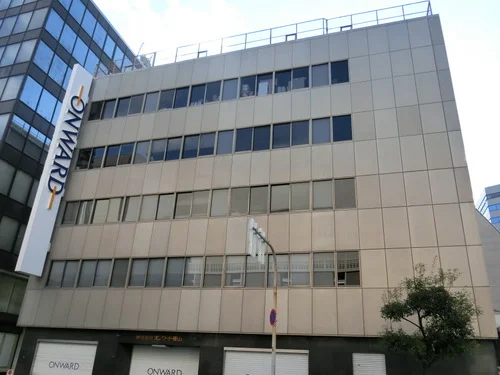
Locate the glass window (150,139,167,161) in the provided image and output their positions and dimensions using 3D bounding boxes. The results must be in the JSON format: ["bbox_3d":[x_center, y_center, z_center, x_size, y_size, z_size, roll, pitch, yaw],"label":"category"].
[{"bbox_3d":[-5.497,-2.235,25.185,1.012,1.573,0.100,-5,-24,17],"label":"glass window"}]

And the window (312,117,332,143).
[{"bbox_3d":[3.600,-2.809,20.962,0.927,1.442,0.100,-5,-25,18],"label":"window"}]

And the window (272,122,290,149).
[{"bbox_3d":[1.606,-2.623,21.276,0.935,1.445,0.090,-5,-25,18],"label":"window"}]

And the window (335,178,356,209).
[{"bbox_3d":[4.384,0.310,19.214,0.927,1.442,0.100,-5,-25,18],"label":"window"}]

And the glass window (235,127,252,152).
[{"bbox_3d":[-0.315,-2.539,22.062,0.892,1.421,0.100,-5,-26,18],"label":"glass window"}]

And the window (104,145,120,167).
[{"bbox_3d":[-8.551,-1.975,26.144,1.012,1.573,0.100,-5,-24,17],"label":"window"}]

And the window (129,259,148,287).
[{"bbox_3d":[-5.688,4.336,21.371,0.950,1.470,0.100,-5,-25,18],"label":"window"}]

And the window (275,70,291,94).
[{"bbox_3d":[1.820,-5.937,23.461,0.950,1.470,0.100,-5,-25,18],"label":"window"}]

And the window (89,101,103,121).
[{"bbox_3d":[-9.706,-4.729,26.233,0.879,1.417,0.100,-5,-25,18],"label":"window"}]

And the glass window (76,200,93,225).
[{"bbox_3d":[-9.220,1.401,23.374,0.881,1.423,0.100,-5,-26,18],"label":"glass window"}]

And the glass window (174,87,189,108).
[{"bbox_3d":[-4.153,-5.457,25.397,0.950,1.470,0.100,-5,-25,18],"label":"glass window"}]

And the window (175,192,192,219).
[{"bbox_3d":[-3.388,0.914,21.451,0.952,1.428,0.090,-5,-25,18],"label":"window"}]

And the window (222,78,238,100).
[{"bbox_3d":[-1.094,-5.548,23.922,0.927,1.442,0.100,-5,-25,18],"label":"window"}]

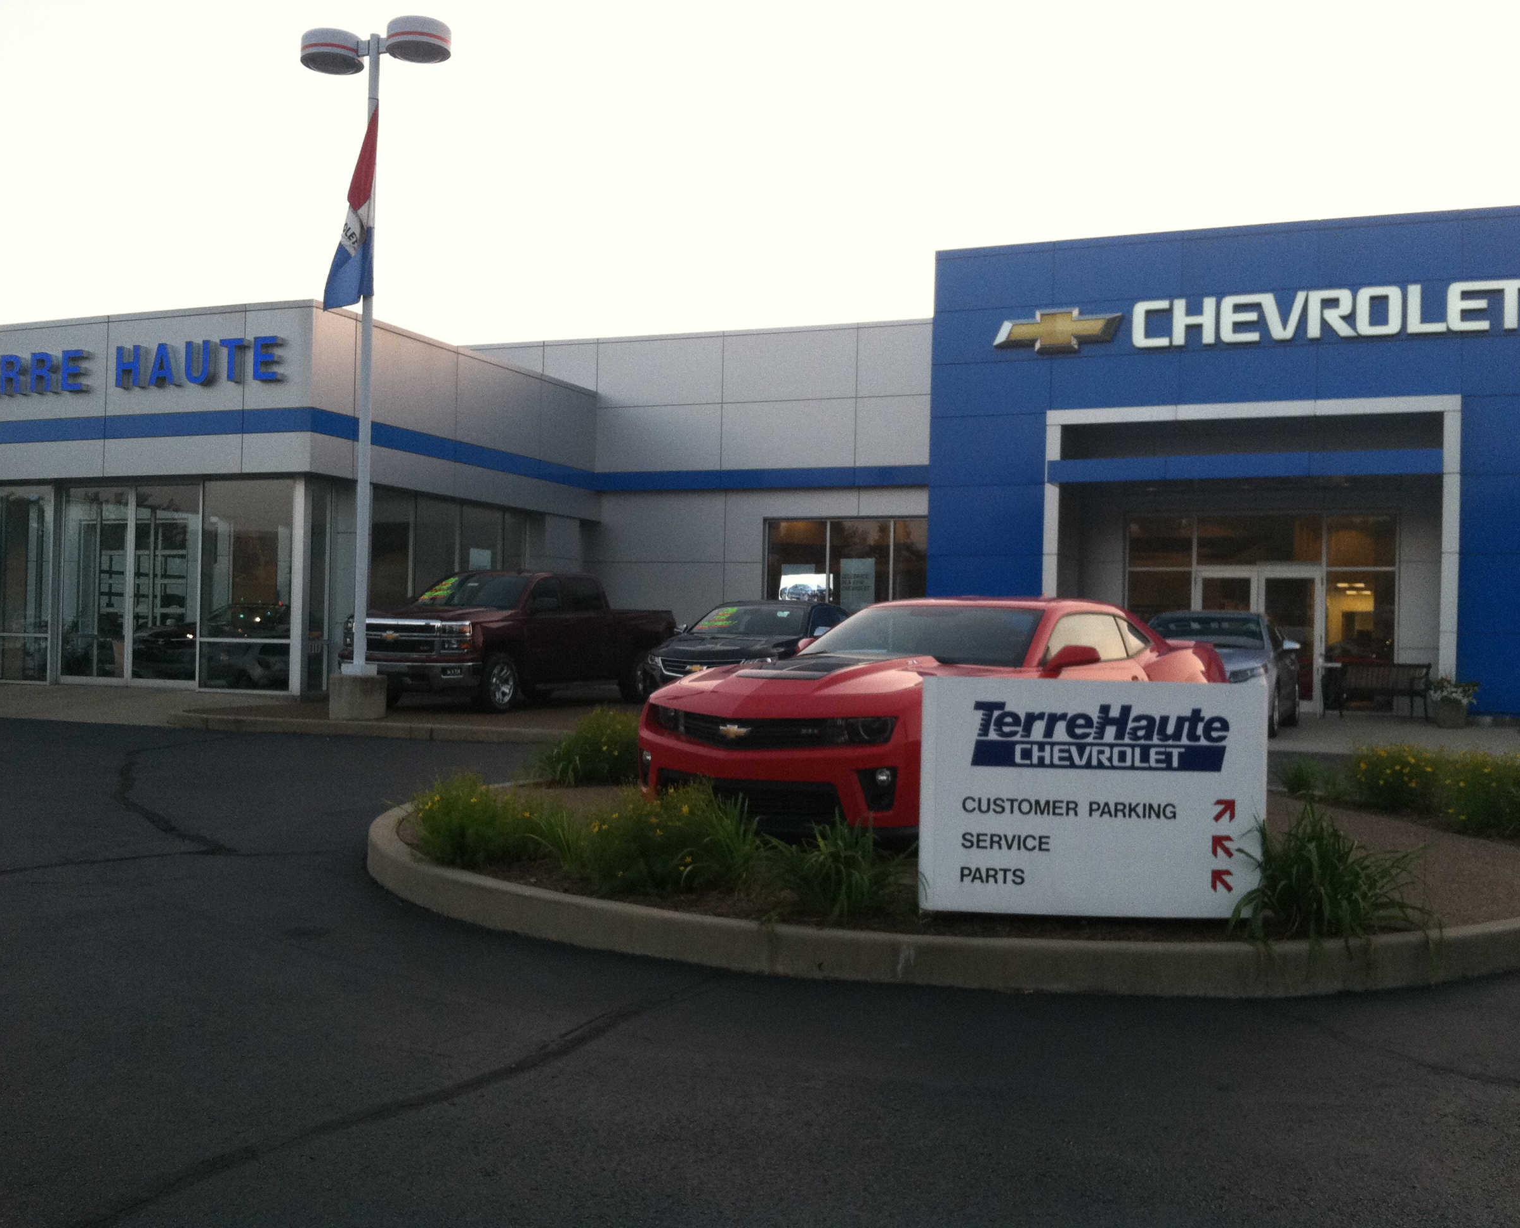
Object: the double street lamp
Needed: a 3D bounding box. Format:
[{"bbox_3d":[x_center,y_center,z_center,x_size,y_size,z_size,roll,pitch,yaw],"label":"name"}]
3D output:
[{"bbox_3d":[-4.474,-2.755,18.914,1.880,7.880,0.700,1,-1,23],"label":"double street lamp"}]

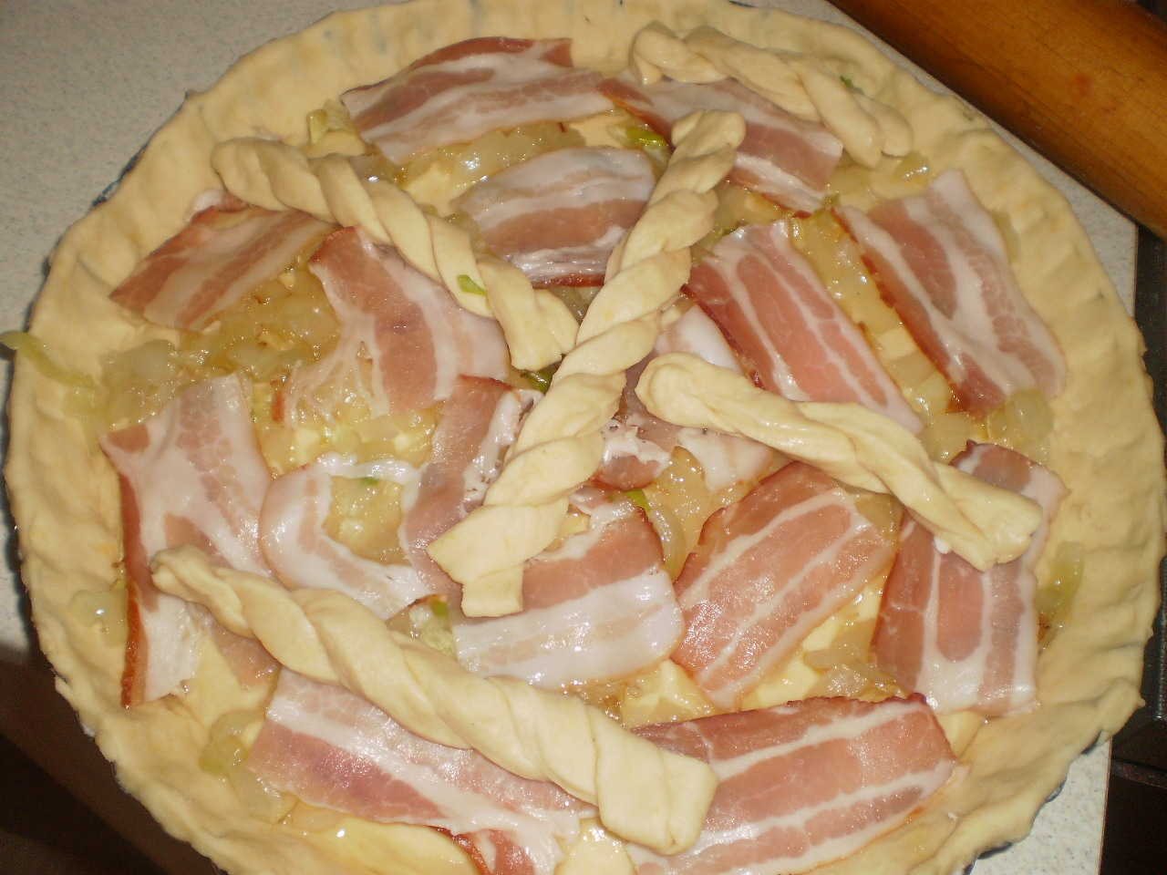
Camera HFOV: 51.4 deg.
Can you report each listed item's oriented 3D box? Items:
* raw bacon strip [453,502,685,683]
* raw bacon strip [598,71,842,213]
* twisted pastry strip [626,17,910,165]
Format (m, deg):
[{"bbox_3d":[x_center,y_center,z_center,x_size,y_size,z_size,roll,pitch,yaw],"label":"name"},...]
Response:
[{"bbox_3d":[-0.006,0.037,0.295,0.056,0.008,0.045,-14,65,-9],"label":"raw bacon strip"},{"bbox_3d":[0.043,-0.092,0.362,0.079,0.008,0.031,34,67,14],"label":"raw bacon strip"},{"bbox_3d":[0.058,-0.108,0.371,0.087,0.014,0.028,22,65,9],"label":"twisted pastry strip"}]

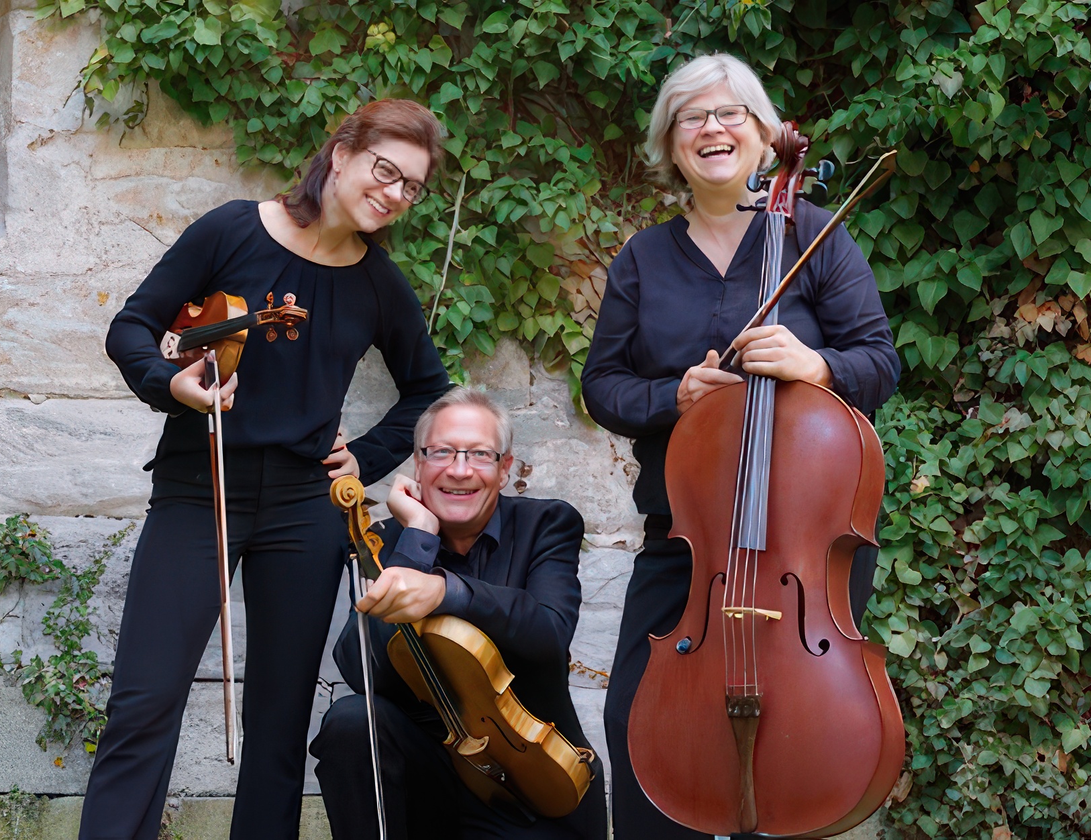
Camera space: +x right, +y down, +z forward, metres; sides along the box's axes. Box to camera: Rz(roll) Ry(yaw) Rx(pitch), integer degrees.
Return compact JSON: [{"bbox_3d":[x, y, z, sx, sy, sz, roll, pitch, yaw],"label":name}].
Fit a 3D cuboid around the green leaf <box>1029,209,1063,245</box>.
[{"bbox_3d":[0.972,-0.374,5.100,0.063,0.071,0.020,17,-18,11],"label":"green leaf"}]

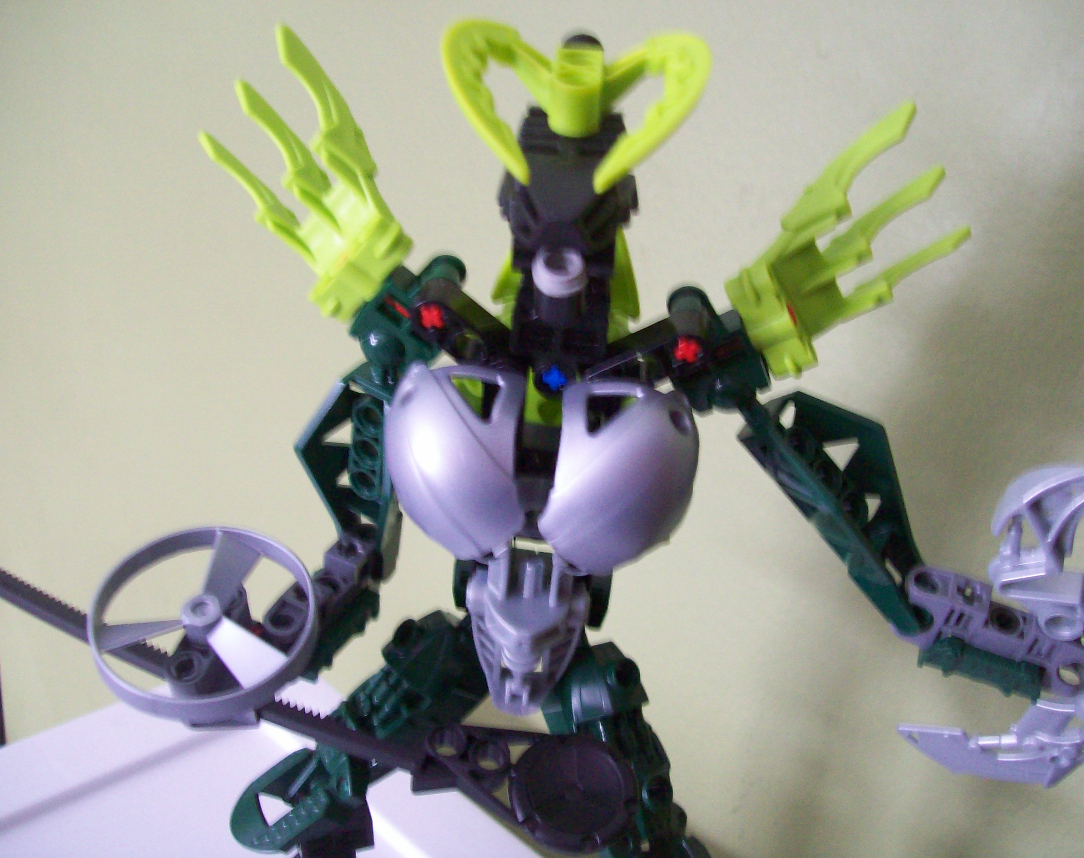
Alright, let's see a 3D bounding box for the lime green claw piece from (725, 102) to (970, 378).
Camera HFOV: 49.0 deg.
[{"bbox_3d":[0.053,-0.031,0.209,0.051,0.030,0.018,-45,29,-21],"label":"lime green claw piece"}]

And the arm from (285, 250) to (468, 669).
[{"bbox_3d":[-0.036,0.006,0.255,0.036,0.082,0.048,6,20,3],"label":"arm"}]

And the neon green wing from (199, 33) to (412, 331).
[{"bbox_3d":[-0.045,-0.050,0.245,0.028,0.057,0.020,-27,15,14],"label":"neon green wing"}]

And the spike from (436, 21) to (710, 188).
[{"bbox_3d":[0.006,-0.057,0.215,0.046,0.030,0.020,6,20,3],"label":"spike"}]

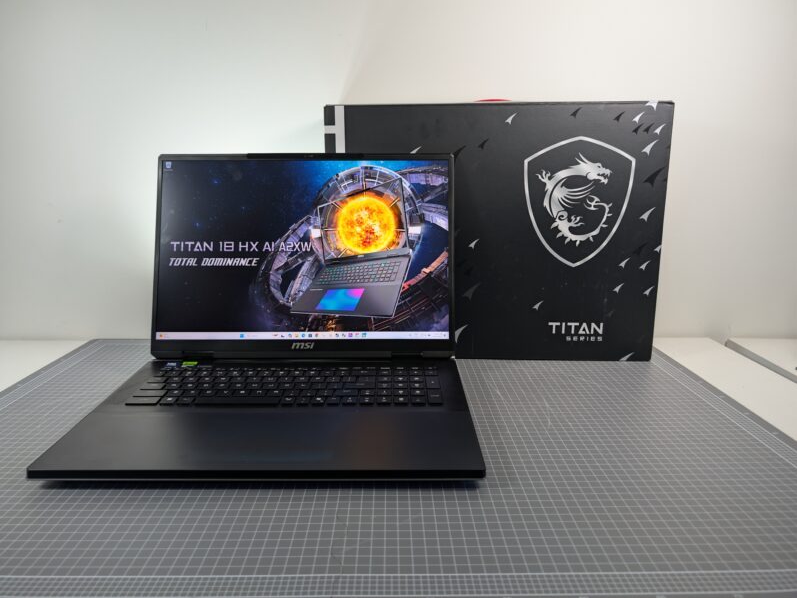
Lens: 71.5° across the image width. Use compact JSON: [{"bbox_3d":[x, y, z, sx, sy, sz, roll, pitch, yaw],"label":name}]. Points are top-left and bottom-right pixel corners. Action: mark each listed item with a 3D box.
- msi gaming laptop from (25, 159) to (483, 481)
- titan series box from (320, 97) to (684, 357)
[{"bbox_3d":[-0.126,-0.013,0.625,0.404,0.299,0.339,0,12,0],"label":"msi gaming laptop"},{"bbox_3d":[0.138,-0.097,0.845,0.475,0.367,0.097,0,12,4],"label":"titan series box"}]

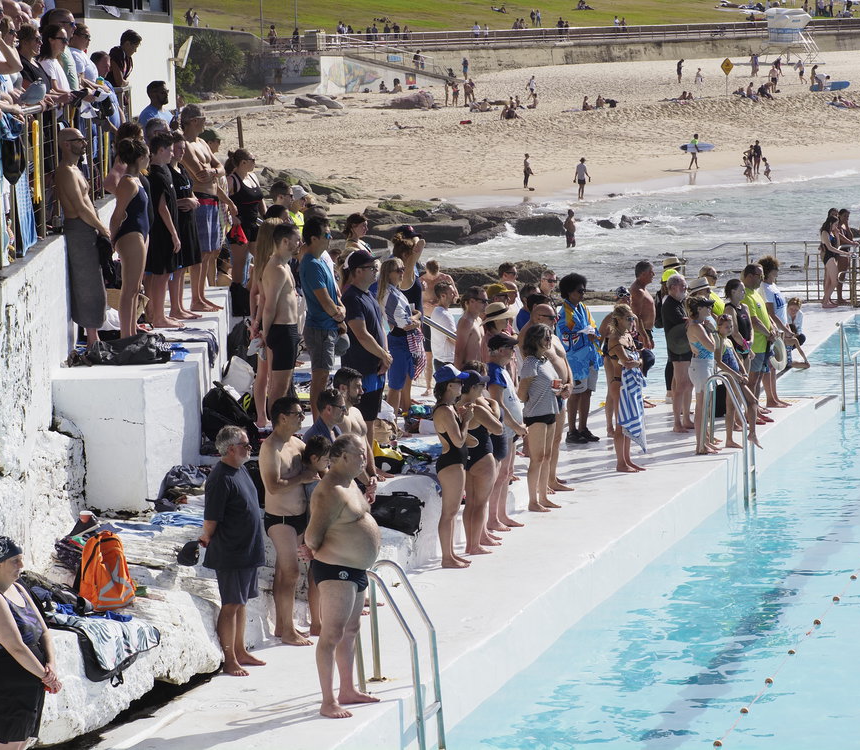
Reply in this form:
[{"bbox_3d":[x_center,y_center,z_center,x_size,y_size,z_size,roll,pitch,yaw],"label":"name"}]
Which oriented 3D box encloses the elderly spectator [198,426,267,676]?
[{"bbox_3d":[-1.371,1.231,23.100,0.410,1.710,0.530,0,5,18],"label":"elderly spectator"}]

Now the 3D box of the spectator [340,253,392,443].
[{"bbox_3d":[-0.494,-0.078,25.600,0.420,1.780,0.500,1,5,20],"label":"spectator"}]

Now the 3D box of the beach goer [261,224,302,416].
[{"bbox_3d":[-1.144,-0.279,25.380,0.310,1.770,0.490,1,6,21],"label":"beach goer"}]

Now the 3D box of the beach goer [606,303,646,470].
[{"bbox_3d":[1.995,0.110,33.776,0.380,1.670,0.460,1,6,22],"label":"beach goer"}]

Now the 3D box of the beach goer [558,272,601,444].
[{"bbox_3d":[1.634,-0.212,36.000,0.380,1.820,0.500,3,6,38],"label":"beach goer"}]

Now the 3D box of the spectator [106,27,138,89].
[{"bbox_3d":[-2.864,-2.346,30.276,0.500,1.680,0.480,1,6,25],"label":"spectator"}]

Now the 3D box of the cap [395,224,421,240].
[{"bbox_3d":[-0.208,-1.315,30.400,0.260,0.140,0.180,6,7,14],"label":"cap"}]

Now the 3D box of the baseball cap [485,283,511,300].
[{"bbox_3d":[0.760,-0.900,35.500,0.270,0.140,0.180,-1,5,12],"label":"baseball cap"}]

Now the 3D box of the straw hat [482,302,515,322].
[{"bbox_3d":[0.704,-0.638,33.600,0.370,0.140,0.340,-16,1,0],"label":"straw hat"}]

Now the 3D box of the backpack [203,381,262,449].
[{"bbox_3d":[-1.654,0.336,27.300,0.360,0.520,0.300,-32,11,33],"label":"backpack"}]

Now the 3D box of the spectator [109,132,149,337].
[{"bbox_3d":[-2.455,-1.103,26.900,0.360,1.660,0.420,-1,5,5],"label":"spectator"}]

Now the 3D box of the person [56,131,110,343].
[{"bbox_3d":[-2.786,-1.102,26.400,0.380,1.760,0.480,0,5,18],"label":"person"}]

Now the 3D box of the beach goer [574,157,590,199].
[{"bbox_3d":[6.278,-8.062,135.579,0.640,1.740,0.360,-3,5,-18],"label":"beach goer"}]

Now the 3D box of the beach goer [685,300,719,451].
[{"bbox_3d":[2.940,-0.005,35.400,0.360,1.650,0.430,-1,5,9],"label":"beach goer"}]

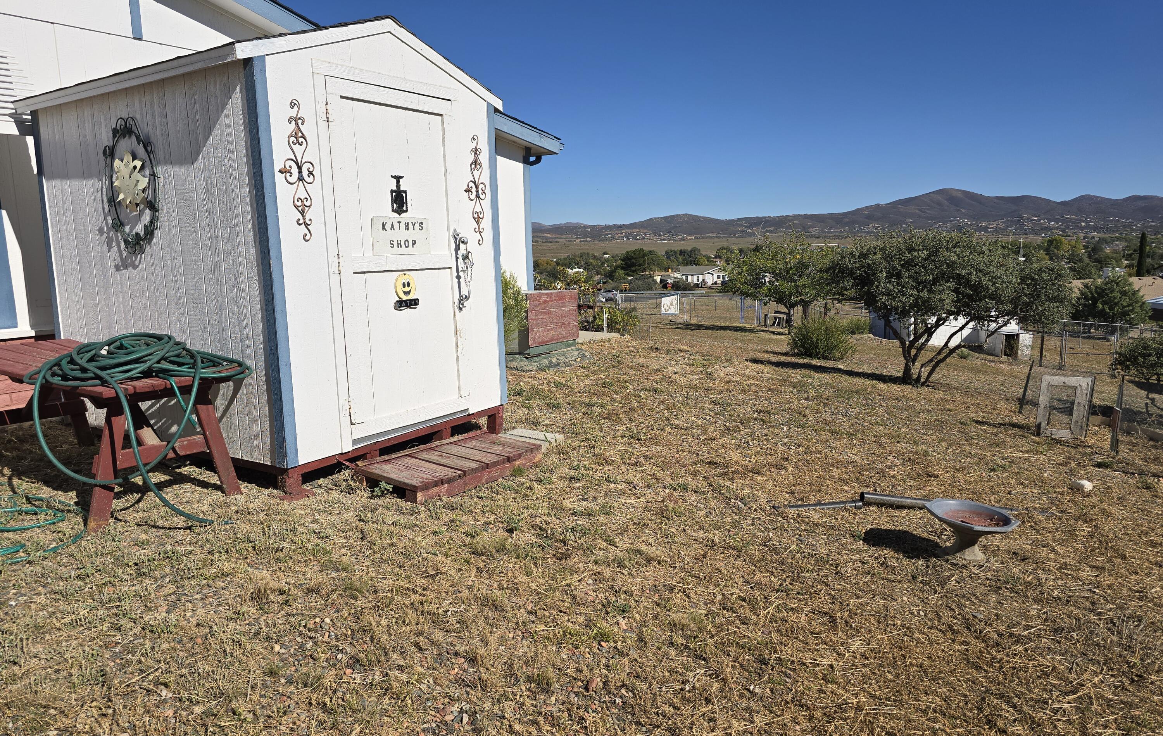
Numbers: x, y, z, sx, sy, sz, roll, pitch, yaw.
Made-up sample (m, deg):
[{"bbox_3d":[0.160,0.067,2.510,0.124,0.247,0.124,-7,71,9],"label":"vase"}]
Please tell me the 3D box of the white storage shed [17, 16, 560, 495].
[{"bbox_3d":[-2.140,-0.837,5.427,2.550,2.680,2.046,5,11,33],"label":"white storage shed"}]

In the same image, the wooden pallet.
[{"bbox_3d":[-0.760,0.580,4.689,0.490,0.108,1.100,12,13,33],"label":"wooden pallet"}]

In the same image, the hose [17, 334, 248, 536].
[{"bbox_3d":[-2.249,0.296,3.944,0.960,0.880,0.820,5,11,33],"label":"hose"}]

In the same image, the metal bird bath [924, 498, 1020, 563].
[{"bbox_3d":[1.832,0.802,3.655,0.390,0.240,0.390,10,15,32],"label":"metal bird bath"}]

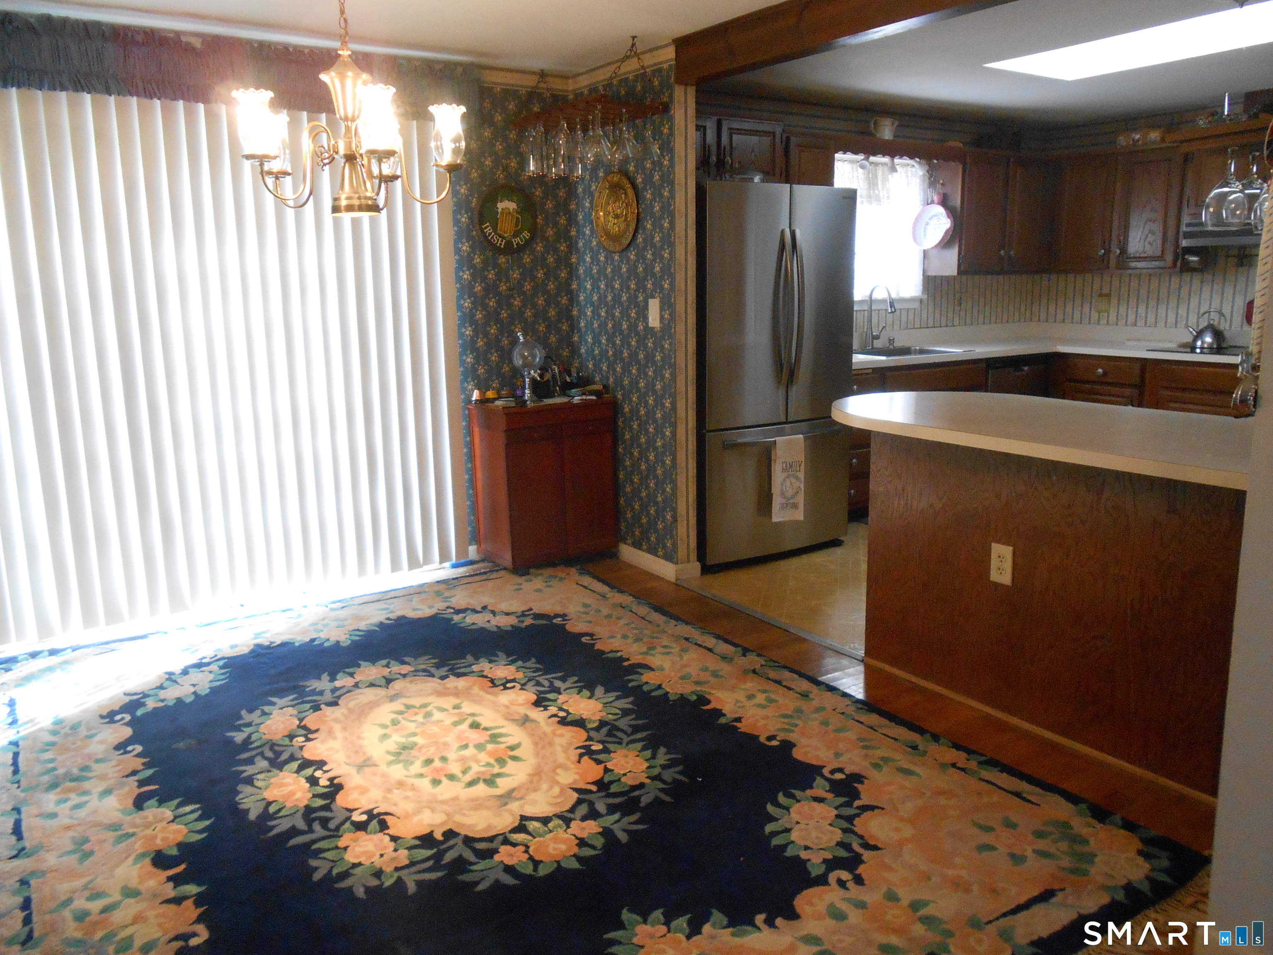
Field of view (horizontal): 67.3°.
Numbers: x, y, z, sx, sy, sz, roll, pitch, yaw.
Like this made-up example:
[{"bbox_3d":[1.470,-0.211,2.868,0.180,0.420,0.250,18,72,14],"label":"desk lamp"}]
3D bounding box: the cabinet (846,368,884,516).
[{"bbox_3d":[1.066,-0.248,5.659,0.480,0.827,0.589,-9,14,-33],"label":"cabinet"}]

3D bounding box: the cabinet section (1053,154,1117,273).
[{"bbox_3d":[3.023,-1.718,6.276,0.317,0.736,0.401,-8,13,-33],"label":"cabinet section"}]

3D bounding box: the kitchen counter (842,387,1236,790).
[{"bbox_3d":[1.442,0.243,3.270,0.975,0.895,1.670,-9,14,-33],"label":"kitchen counter"}]

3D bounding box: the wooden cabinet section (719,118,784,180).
[{"bbox_3d":[0.513,-1.674,5.028,0.416,0.327,0.307,-8,13,-33],"label":"wooden cabinet section"}]

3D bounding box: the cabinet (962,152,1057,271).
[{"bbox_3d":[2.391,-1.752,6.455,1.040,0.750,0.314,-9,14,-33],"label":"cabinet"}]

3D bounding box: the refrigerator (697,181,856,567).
[{"bbox_3d":[0.462,-0.523,4.841,0.913,1.775,0.890,-9,14,-33],"label":"refrigerator"}]

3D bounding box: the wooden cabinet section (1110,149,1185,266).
[{"bbox_3d":[3.253,-1.651,5.936,0.317,0.726,0.431,-8,13,-33],"label":"wooden cabinet section"}]

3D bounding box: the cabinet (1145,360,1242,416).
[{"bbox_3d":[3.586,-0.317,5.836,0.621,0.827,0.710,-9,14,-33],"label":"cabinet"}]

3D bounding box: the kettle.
[{"bbox_3d":[3.498,-0.910,5.857,0.250,0.240,0.195,2,12,14],"label":"kettle"}]

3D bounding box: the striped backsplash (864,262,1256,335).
[{"bbox_3d":[2.567,-1.094,5.892,2.071,0.410,1.639,-9,14,-33],"label":"striped backsplash"}]

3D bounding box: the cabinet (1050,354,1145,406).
[{"bbox_3d":[3.213,-0.426,6.375,0.621,0.827,0.620,-9,14,-33],"label":"cabinet"}]

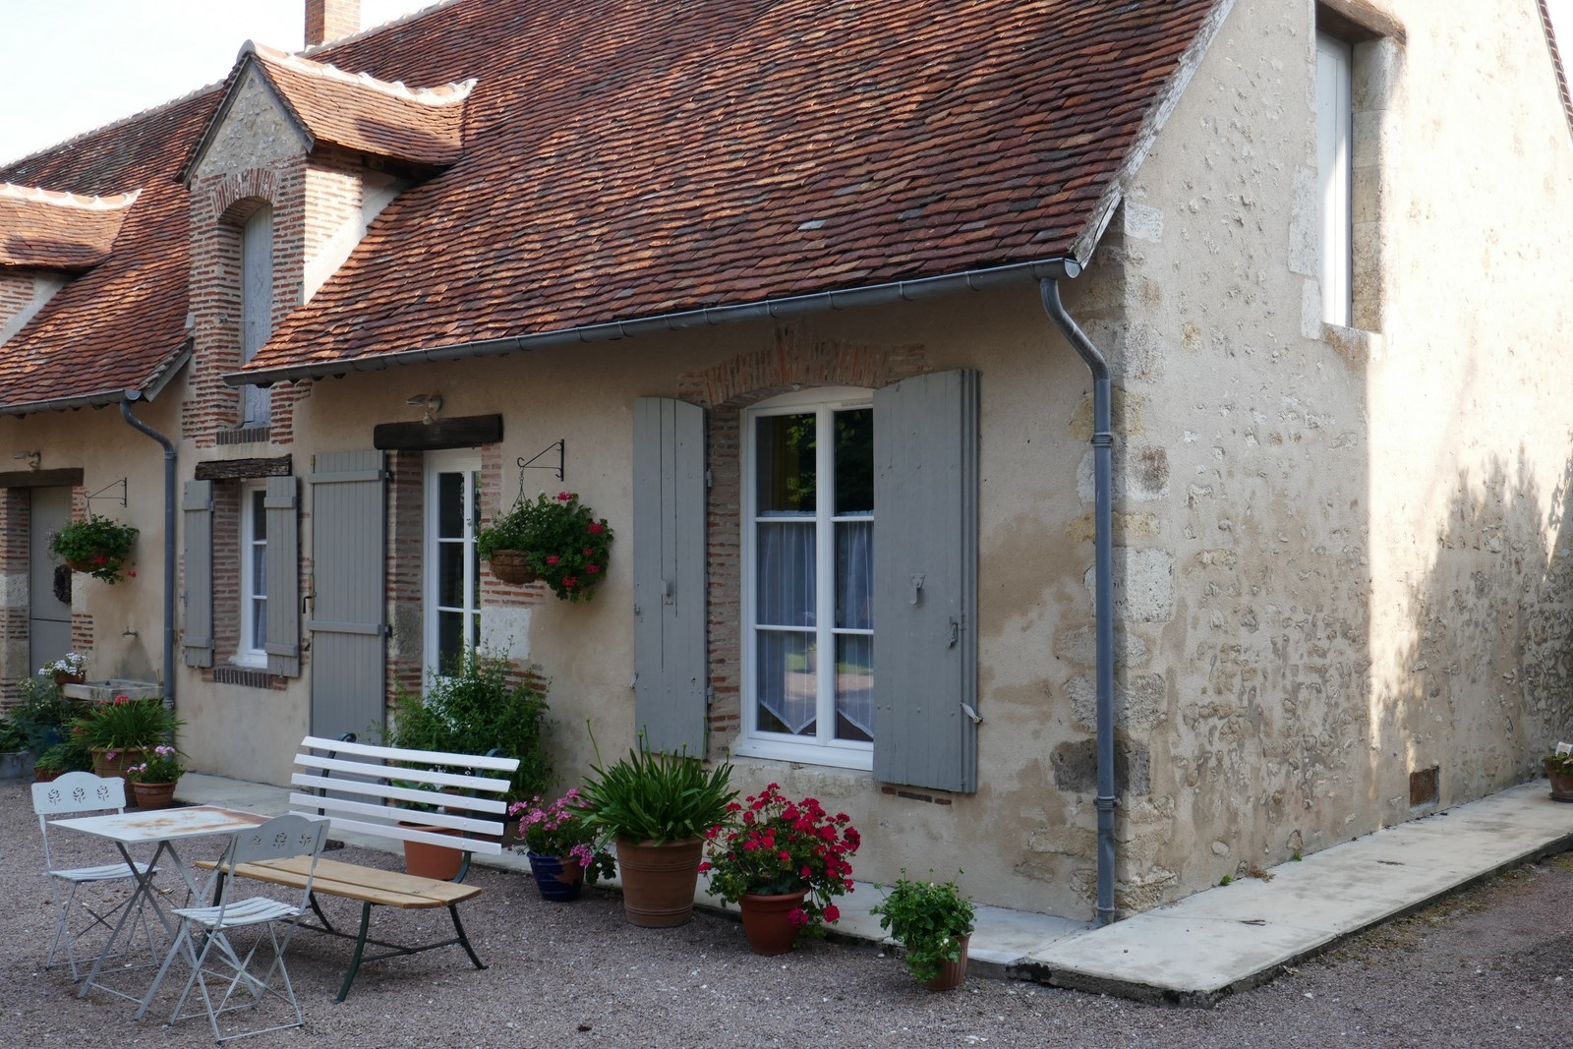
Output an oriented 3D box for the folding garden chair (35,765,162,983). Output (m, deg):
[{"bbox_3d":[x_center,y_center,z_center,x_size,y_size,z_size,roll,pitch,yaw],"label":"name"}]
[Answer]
[{"bbox_3d":[-3.000,1.503,7.052,0.415,0.825,0.421,-1,-2,42],"label":"folding garden chair"}]

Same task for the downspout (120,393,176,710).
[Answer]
[{"bbox_3d":[-5.290,0.504,13.384,0.096,3.067,0.495,-1,-2,42],"label":"downspout"}]

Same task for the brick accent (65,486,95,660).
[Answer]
[{"bbox_3d":[-6.480,0.447,14.905,0.450,1.600,0.120,-1,-1,42],"label":"brick accent"}]

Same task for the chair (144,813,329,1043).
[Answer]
[{"bbox_3d":[-2.110,1.549,6.357,0.460,0.820,0.430,-1,-1,44],"label":"chair"}]

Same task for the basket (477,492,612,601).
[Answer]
[{"bbox_3d":[-1.488,0.140,9.961,0.820,0.670,0.640,-1,-1,42],"label":"basket"}]

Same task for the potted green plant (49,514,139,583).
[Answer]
[{"bbox_3d":[-5.967,0.206,13.895,0.724,0.591,0.660,-1,-2,42],"label":"potted green plant"}]

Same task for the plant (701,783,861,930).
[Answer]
[{"bbox_3d":[-0.020,1.542,7.503,0.690,0.670,0.620,-1,-1,42],"label":"plant"}]

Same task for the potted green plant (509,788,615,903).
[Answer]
[{"bbox_3d":[-1.198,1.712,8.638,0.560,0.610,0.520,0,-1,0],"label":"potted green plant"}]

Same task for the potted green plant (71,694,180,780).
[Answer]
[{"bbox_3d":[-4.896,1.661,11.982,0.800,0.840,0.760,-1,-1,42],"label":"potted green plant"}]

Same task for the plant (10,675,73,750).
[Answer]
[{"bbox_3d":[-6.503,1.688,14.102,0.468,0.771,0.468,-1,-2,42],"label":"plant"}]

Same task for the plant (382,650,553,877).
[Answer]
[{"bbox_3d":[-1.874,1.396,9.500,0.980,1.320,0.850,-1,-1,42],"label":"plant"}]

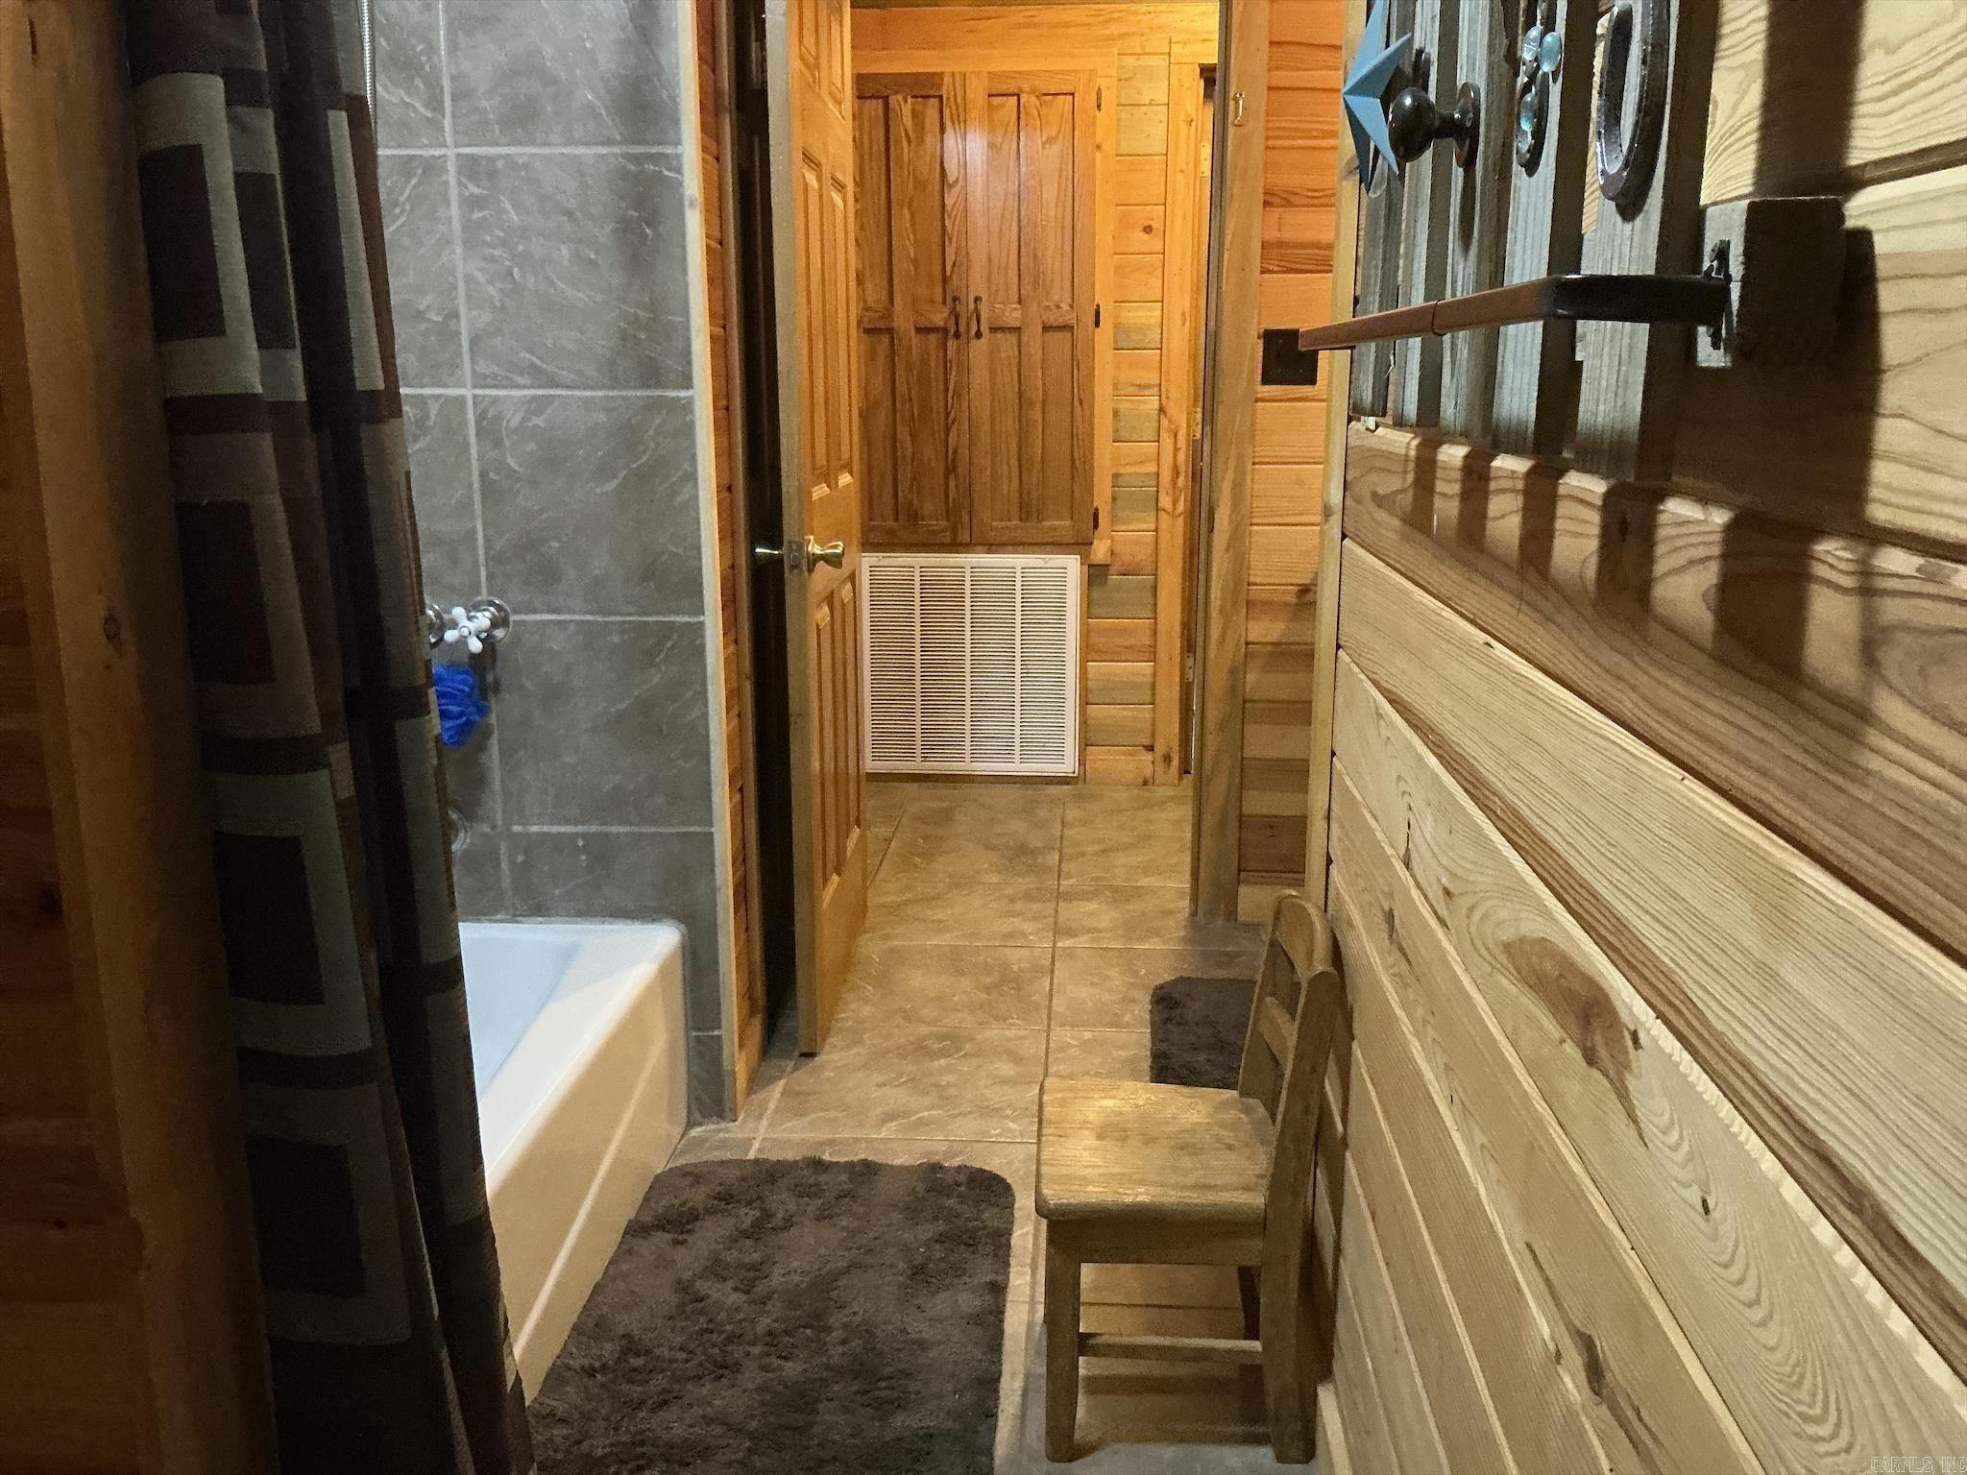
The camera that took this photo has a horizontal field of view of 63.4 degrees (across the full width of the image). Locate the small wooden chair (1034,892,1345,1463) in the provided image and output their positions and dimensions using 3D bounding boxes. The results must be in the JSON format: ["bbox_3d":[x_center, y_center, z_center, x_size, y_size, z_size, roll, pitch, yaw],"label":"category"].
[{"bbox_3d":[0.231,0.483,1.864,0.325,0.600,0.317,0,12,4],"label":"small wooden chair"}]

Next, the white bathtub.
[{"bbox_3d":[-0.897,0.614,1.894,0.765,0.350,1.430,0,12,4],"label":"white bathtub"}]

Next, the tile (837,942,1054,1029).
[{"bbox_3d":[-0.090,0.506,3.222,0.455,0.010,0.455,0,12,4],"label":"tile"}]

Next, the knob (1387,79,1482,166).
[{"bbox_3d":[0.286,-0.393,1.029,0.058,0.056,0.058,0,12,4],"label":"knob"}]

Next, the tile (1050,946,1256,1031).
[{"bbox_3d":[0.366,0.508,3.192,0.455,0.010,0.455,0,12,4],"label":"tile"}]

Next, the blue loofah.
[{"bbox_3d":[-0.812,-0.048,2.412,0.125,0.125,0.110,0,12,4],"label":"blue loofah"}]

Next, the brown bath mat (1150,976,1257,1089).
[{"bbox_3d":[0.555,0.559,2.867,0.500,0.025,0.750,0,12,4],"label":"brown bath mat"}]

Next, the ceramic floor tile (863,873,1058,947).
[{"bbox_3d":[-0.060,0.409,3.668,0.455,0.010,0.455,0,12,4],"label":"ceramic floor tile"}]

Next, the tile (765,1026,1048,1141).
[{"bbox_3d":[-0.119,0.602,2.776,0.455,0.010,0.455,0,12,4],"label":"tile"}]

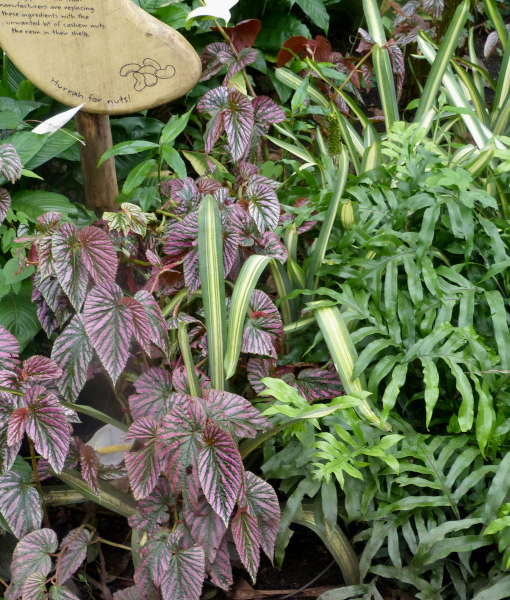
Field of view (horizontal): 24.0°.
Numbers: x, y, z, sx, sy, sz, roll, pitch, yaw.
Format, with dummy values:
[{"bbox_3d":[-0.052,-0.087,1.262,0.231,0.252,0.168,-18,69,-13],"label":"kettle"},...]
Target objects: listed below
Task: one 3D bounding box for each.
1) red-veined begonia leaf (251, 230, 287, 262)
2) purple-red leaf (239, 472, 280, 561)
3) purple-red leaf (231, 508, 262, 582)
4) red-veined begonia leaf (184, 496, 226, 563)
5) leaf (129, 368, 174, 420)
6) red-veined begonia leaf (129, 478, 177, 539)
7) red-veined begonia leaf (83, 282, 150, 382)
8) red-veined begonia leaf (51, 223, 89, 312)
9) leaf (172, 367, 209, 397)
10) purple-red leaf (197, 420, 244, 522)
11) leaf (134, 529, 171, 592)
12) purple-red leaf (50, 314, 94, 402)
[{"bbox_3d":[0.032,-0.118,2.650,0.082,0.045,0.079,0,68,-8],"label":"red-veined begonia leaf"},{"bbox_3d":[0.011,0.379,2.103,0.072,0.156,0.035,-11,2,-11],"label":"purple-red leaf"},{"bbox_3d":[-0.012,0.422,2.063,0.053,0.134,0.030,-8,2,9],"label":"purple-red leaf"},{"bbox_3d":[-0.089,0.401,2.133,0.076,0.129,0.030,-12,-3,-1],"label":"red-veined begonia leaf"},{"bbox_3d":[-0.202,0.186,2.370,0.093,0.045,0.113,5,71,7],"label":"leaf"},{"bbox_3d":[-0.179,0.363,2.100,0.082,0.040,0.110,9,72,9],"label":"red-veined begonia leaf"},{"bbox_3d":[-0.277,0.067,2.400,0.132,0.206,0.060,0,-8,0],"label":"red-veined begonia leaf"},{"bbox_3d":[-0.347,-0.063,2.270,0.074,0.173,0.040,-9,-10,7],"label":"red-veined begonia leaf"},{"bbox_3d":[-0.130,0.164,2.420,0.079,0.040,0.069,0,70,0],"label":"leaf"},{"bbox_3d":[-0.059,0.289,2.000,0.070,0.177,0.040,-10,-6,-1],"label":"purple-red leaf"},{"bbox_3d":[-0.171,0.451,2.050,0.072,0.121,0.035,11,-11,5],"label":"leaf"},{"bbox_3d":[-0.345,0.111,2.270,0.079,0.168,0.035,5,-8,6],"label":"purple-red leaf"}]

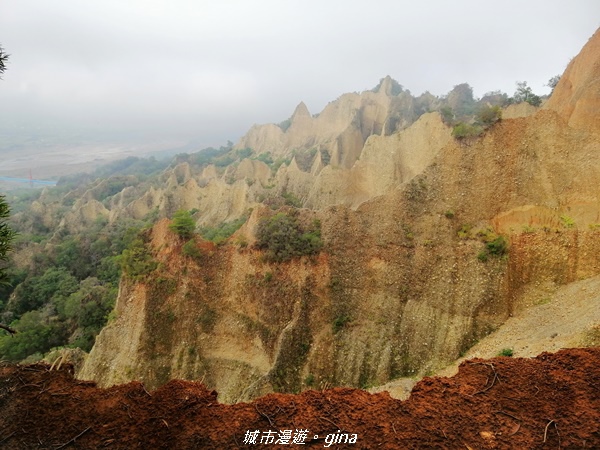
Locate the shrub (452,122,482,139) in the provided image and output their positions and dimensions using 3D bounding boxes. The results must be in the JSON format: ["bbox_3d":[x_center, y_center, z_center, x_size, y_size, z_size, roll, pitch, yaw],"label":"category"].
[{"bbox_3d":[22.560,-12.728,60.704,4.041,2.088,3.233,5,15,19],"label":"shrub"}]

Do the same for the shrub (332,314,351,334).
[{"bbox_3d":[4.657,11.165,50.573,2.020,2.024,1.616,1,14,6],"label":"shrub"}]

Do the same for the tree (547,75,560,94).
[{"bbox_3d":[40.767,-22.287,71.493,2.776,3.092,2.776,7,16,27],"label":"tree"}]

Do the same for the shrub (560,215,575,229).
[{"bbox_3d":[26.540,-0.347,44.716,1.389,1.281,1.111,8,16,30],"label":"shrub"}]

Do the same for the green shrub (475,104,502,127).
[{"bbox_3d":[26.356,-15.310,63.016,3.915,3.065,3.328,6,15,21],"label":"green shrub"}]

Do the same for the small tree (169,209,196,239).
[{"bbox_3d":[-14.127,-0.060,54.189,3.367,3.026,3.030,-4,14,-15],"label":"small tree"}]

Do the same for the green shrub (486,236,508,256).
[{"bbox_3d":[20.450,2.226,46.667,2.278,1.829,1.936,6,15,24],"label":"green shrub"}]

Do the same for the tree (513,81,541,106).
[{"bbox_3d":[36.934,-21.443,73.492,4.566,4.154,4.109,7,15,25],"label":"tree"}]

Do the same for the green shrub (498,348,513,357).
[{"bbox_3d":[18.080,11.217,39.652,1.230,0.650,0.950,7,16,26],"label":"green shrub"}]

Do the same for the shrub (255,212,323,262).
[{"bbox_3d":[-1.351,1.469,52.962,7.991,5.231,5.194,0,14,-1],"label":"shrub"}]

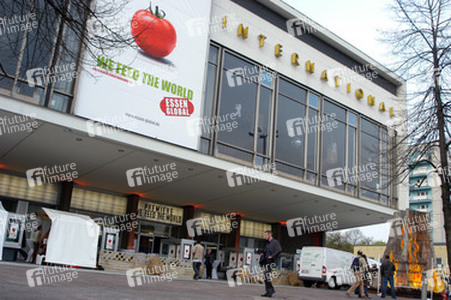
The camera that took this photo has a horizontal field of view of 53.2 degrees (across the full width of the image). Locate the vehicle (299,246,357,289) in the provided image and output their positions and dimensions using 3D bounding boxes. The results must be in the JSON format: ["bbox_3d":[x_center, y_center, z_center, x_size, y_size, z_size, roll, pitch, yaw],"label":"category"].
[{"bbox_3d":[7.090,7.880,29.750,1.950,2.450,5.200,-10,-21,41],"label":"vehicle"}]

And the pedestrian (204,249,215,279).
[{"bbox_3d":[-0.940,6.785,26.800,0.560,1.700,0.400,2,-16,9],"label":"pedestrian"}]

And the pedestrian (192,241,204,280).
[{"bbox_3d":[-1.237,5.026,20.500,0.540,1.720,0.480,5,-16,-2],"label":"pedestrian"}]

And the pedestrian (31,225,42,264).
[{"bbox_3d":[-8.420,4.170,19.980,0.500,1.680,0.400,-1,-17,18],"label":"pedestrian"}]

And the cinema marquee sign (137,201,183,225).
[{"bbox_3d":[-4.216,4.000,28.654,3.600,1.150,0.220,17,-20,-38],"label":"cinema marquee sign"}]

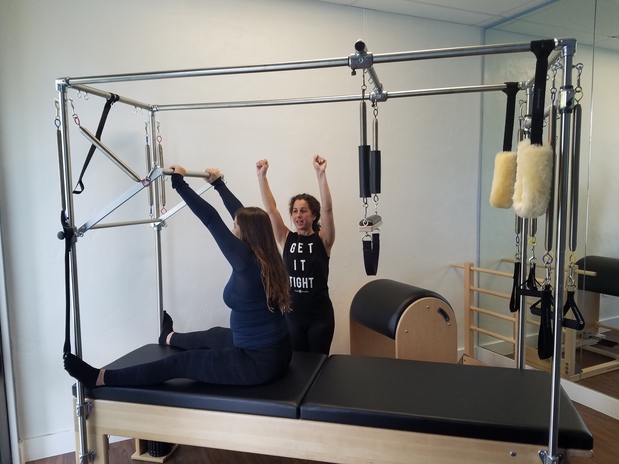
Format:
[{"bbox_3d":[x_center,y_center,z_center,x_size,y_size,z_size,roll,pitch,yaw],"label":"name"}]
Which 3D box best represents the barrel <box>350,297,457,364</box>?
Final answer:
[{"bbox_3d":[0.689,0.848,3.476,0.560,0.890,0.610,-3,6,-26],"label":"barrel"}]

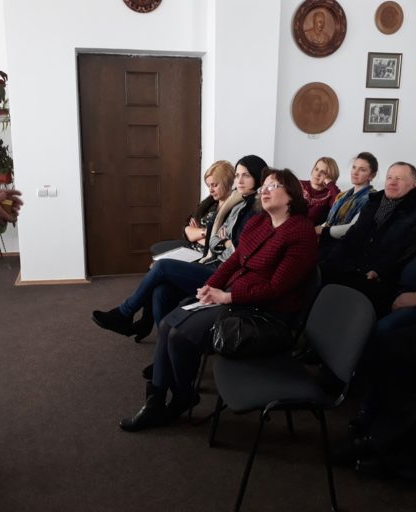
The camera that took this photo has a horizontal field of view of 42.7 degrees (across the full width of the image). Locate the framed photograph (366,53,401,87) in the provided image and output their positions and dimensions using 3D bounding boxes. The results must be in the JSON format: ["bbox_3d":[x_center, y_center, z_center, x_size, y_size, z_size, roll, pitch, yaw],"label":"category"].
[{"bbox_3d":[1.793,-1.866,5.371,0.367,0.338,0.030,-2,13,-10],"label":"framed photograph"}]

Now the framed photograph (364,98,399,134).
[{"bbox_3d":[1.791,-1.440,5.471,0.372,0.335,0.030,-2,13,-10],"label":"framed photograph"}]

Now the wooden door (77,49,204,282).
[{"bbox_3d":[-0.612,-0.807,5.062,1.109,2.051,0.060,-2,13,-10],"label":"wooden door"}]

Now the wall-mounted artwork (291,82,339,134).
[{"bbox_3d":[1.086,-1.474,5.329,0.492,0.506,0.030,-2,13,-10],"label":"wall-mounted artwork"}]

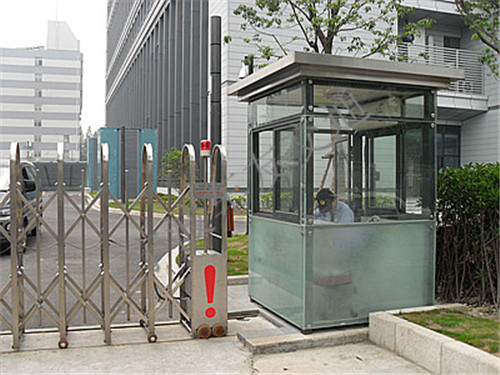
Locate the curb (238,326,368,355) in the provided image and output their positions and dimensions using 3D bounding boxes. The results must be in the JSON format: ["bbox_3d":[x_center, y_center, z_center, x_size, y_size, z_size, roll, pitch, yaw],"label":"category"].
[{"bbox_3d":[0.524,1.375,4.618,1.190,0.085,0.360,0,1,-20],"label":"curb"}]

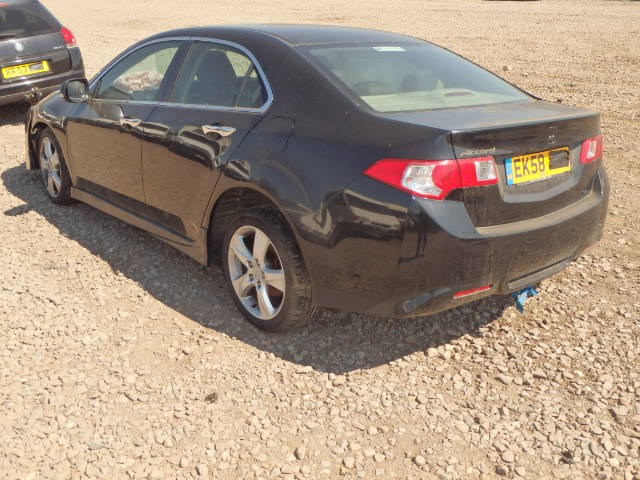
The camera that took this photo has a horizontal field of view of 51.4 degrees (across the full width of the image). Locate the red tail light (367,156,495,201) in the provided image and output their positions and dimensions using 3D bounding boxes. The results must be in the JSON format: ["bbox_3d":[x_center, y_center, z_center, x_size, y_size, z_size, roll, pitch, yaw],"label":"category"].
[{"bbox_3d":[0.470,-0.245,2.615,0.583,0.140,0.236,-6,20,-22],"label":"red tail light"}]

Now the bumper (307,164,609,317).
[{"bbox_3d":[0.824,-0.048,3.228,1.800,0.610,0.680,-14,24,-39],"label":"bumper"}]

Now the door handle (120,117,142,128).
[{"bbox_3d":[-1.103,-0.686,3.893,0.055,0.050,0.240,-14,19,-39],"label":"door handle"}]

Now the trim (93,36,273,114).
[{"bbox_3d":[-0.853,-0.947,3.772,2.042,0.436,0.055,17,-7,47],"label":"trim"}]

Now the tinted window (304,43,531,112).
[{"bbox_3d":[0.515,-0.843,3.366,1.208,0.074,0.681,-14,47,-39],"label":"tinted window"}]

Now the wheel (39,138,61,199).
[{"bbox_3d":[-2.015,-0.577,5.212,0.190,0.464,0.464,-14,24,-39],"label":"wheel"}]

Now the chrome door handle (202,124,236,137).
[{"bbox_3d":[-0.486,-0.522,3.205,0.055,0.050,0.245,-14,19,-39],"label":"chrome door handle"}]

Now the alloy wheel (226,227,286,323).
[{"bbox_3d":[-0.240,0.145,3.303,0.190,0.464,0.464,-14,24,-39],"label":"alloy wheel"}]

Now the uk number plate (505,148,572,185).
[{"bbox_3d":[0.979,-0.331,2.961,0.520,0.111,0.012,-14,8,-39],"label":"uk number plate"}]

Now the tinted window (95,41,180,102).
[{"bbox_3d":[-1.121,-1.024,4.064,0.044,0.413,0.873,27,-6,-42],"label":"tinted window"}]

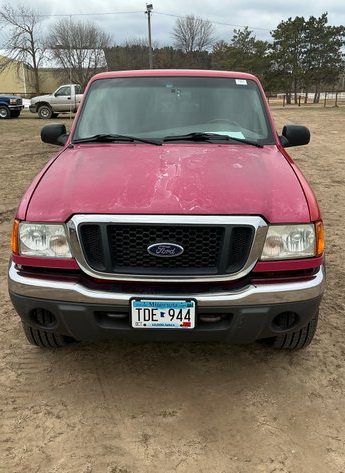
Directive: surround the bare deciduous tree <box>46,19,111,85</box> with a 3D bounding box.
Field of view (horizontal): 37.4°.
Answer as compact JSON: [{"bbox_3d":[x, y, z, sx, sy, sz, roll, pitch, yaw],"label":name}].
[{"bbox_3d":[-11.300,-21.712,62.410,8.300,9.700,8.000,0,16,0],"label":"bare deciduous tree"}]

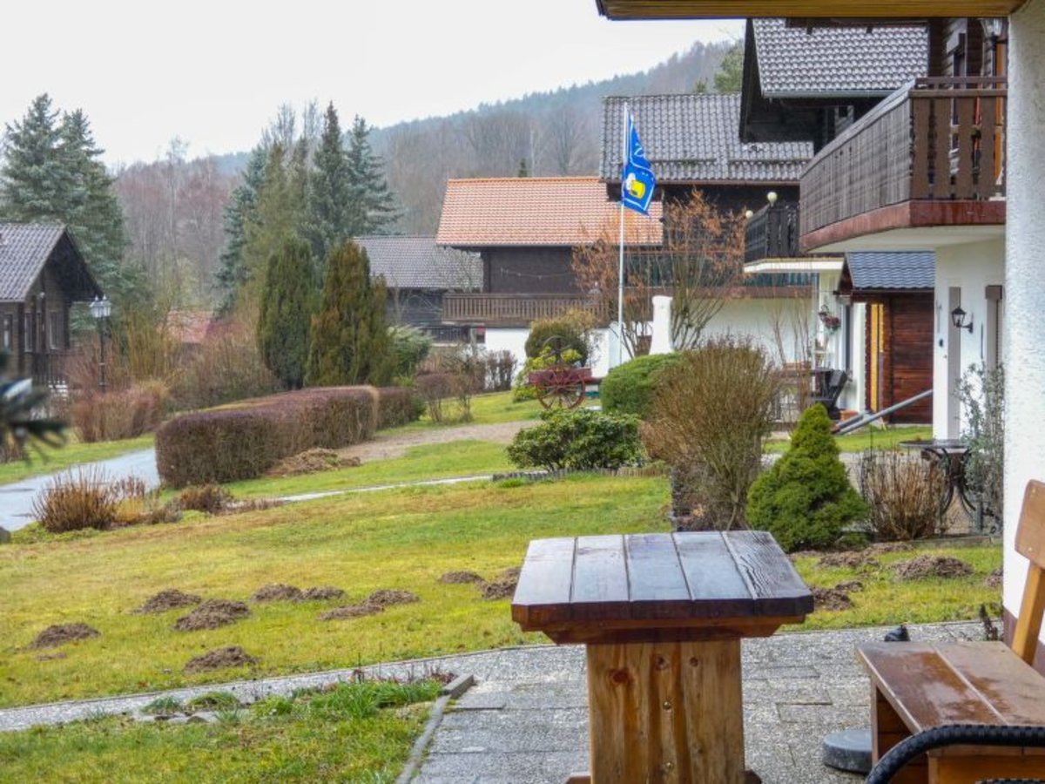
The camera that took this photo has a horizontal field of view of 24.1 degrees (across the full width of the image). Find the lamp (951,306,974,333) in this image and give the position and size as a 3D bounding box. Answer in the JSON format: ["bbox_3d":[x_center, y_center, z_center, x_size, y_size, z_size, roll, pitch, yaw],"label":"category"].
[{"bbox_3d":[4.771,-0.788,26.500,0.235,0.300,0.170,0,3,3],"label":"lamp"}]

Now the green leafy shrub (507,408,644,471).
[{"bbox_3d":[0.623,0.548,28.000,1.595,0.728,1.250,0,3,0],"label":"green leafy shrub"}]

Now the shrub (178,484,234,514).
[{"bbox_3d":[-3.689,1.243,28.500,0.650,0.365,0.600,0,3,2],"label":"shrub"}]

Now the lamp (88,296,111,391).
[{"bbox_3d":[-8.455,-0.567,49.000,0.454,2.757,0.460,0,3,0],"label":"lamp"}]

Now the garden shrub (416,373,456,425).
[{"bbox_3d":[-1.628,0.122,45.500,0.745,0.940,0.750,0,3,0],"label":"garden shrub"}]

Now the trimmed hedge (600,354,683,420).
[{"bbox_3d":[2.037,-0.073,41.000,1.489,1.124,1.350,0,3,2],"label":"trimmed hedge"}]

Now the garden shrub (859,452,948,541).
[{"bbox_3d":[3.000,0.814,19.300,0.687,0.715,0.650,0,3,0],"label":"garden shrub"}]

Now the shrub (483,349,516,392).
[{"bbox_3d":[-0.736,-0.639,78.000,1.056,1.361,1.000,0,3,2],"label":"shrub"}]

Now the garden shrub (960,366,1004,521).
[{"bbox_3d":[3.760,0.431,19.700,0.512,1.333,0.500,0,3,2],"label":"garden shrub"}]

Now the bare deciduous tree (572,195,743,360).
[{"bbox_3d":[2.686,-1.978,48.500,3.420,4.042,3.100,0,3,0],"label":"bare deciduous tree"}]

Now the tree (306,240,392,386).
[{"bbox_3d":[-4.547,-1.880,64.000,2.279,4.148,2.100,0,3,2],"label":"tree"}]

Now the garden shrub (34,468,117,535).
[{"bbox_3d":[-4.535,1.095,24.800,0.883,0.662,0.800,0,3,0],"label":"garden shrub"}]

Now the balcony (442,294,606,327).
[{"bbox_3d":[0.077,-2.911,86.500,5.791,1.171,1.500,0,3,2],"label":"balcony"}]

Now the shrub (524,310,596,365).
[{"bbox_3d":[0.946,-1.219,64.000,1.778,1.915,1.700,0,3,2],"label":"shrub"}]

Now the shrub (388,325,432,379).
[{"bbox_3d":[-2.473,-0.632,53.000,1.076,1.661,1.100,0,3,0],"label":"shrub"}]

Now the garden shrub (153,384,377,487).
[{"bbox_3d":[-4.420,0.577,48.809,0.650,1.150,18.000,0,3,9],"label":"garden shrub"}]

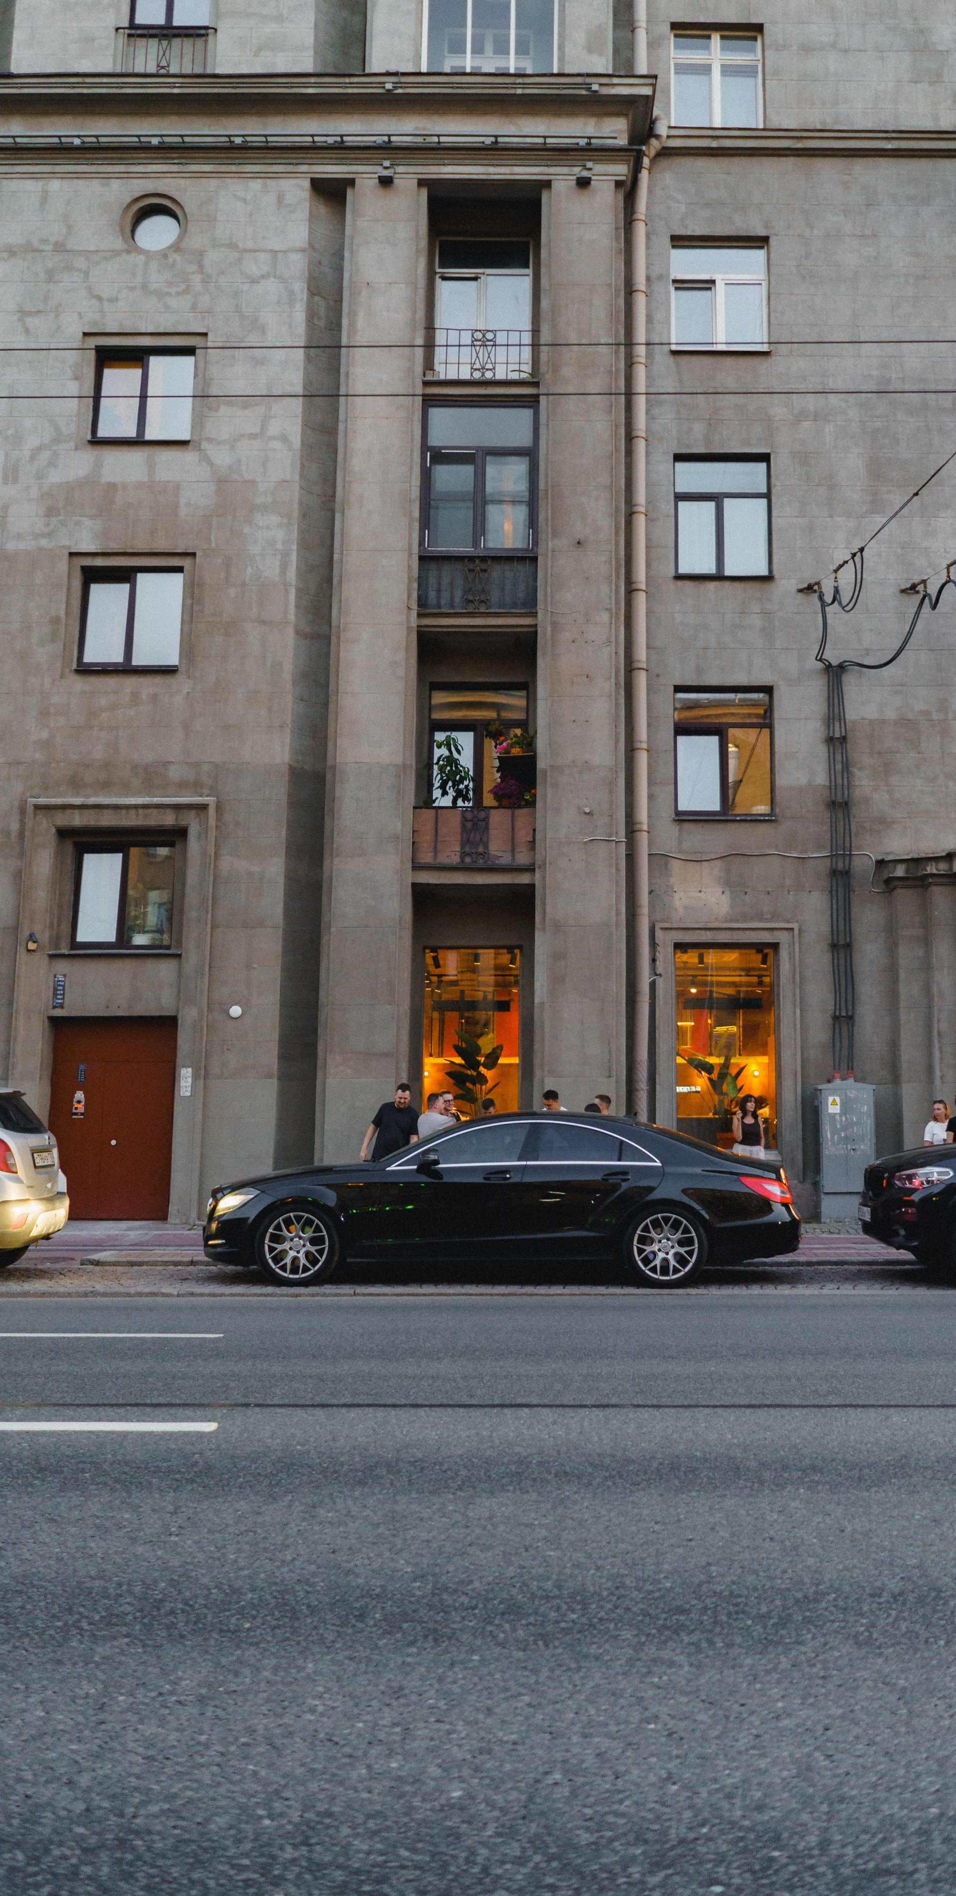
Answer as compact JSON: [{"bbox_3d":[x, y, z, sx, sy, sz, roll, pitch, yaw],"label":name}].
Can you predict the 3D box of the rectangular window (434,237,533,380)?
[{"bbox_3d":[0.088,-9.407,21.924,1.452,2.450,0.180,1,-10,1],"label":"rectangular window"}]

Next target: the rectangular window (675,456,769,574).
[{"bbox_3d":[3.539,-6.238,21.361,1.401,1.873,0.180,1,-10,1],"label":"rectangular window"}]

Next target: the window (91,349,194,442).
[{"bbox_3d":[-4.499,-7.447,19.932,1.382,1.369,0.150,1,-9,1],"label":"window"}]

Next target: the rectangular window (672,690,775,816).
[{"bbox_3d":[3.462,-2.751,20.772,1.383,1.868,0.180,1,-10,1],"label":"rectangular window"}]

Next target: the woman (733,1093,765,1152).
[{"bbox_3d":[3.300,2.604,17.871,0.460,1.650,0.300,4,-10,-17],"label":"woman"}]

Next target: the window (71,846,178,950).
[{"bbox_3d":[-4.851,-0.713,20.291,1.427,1.483,0.180,1,-10,1],"label":"window"}]

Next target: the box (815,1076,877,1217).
[{"bbox_3d":[4.802,2.690,19.355,0.770,1.834,0.380,1,-10,1],"label":"box"}]

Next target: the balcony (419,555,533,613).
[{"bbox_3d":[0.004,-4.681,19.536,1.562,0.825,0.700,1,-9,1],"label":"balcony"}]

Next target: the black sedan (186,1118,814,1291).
[{"bbox_3d":[0.200,2.097,12.418,4.940,1.420,1.880,1,-9,1],"label":"black sedan"}]

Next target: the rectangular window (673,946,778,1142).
[{"bbox_3d":[3.158,1.269,18.830,1.316,2.645,0.150,1,-9,1],"label":"rectangular window"}]

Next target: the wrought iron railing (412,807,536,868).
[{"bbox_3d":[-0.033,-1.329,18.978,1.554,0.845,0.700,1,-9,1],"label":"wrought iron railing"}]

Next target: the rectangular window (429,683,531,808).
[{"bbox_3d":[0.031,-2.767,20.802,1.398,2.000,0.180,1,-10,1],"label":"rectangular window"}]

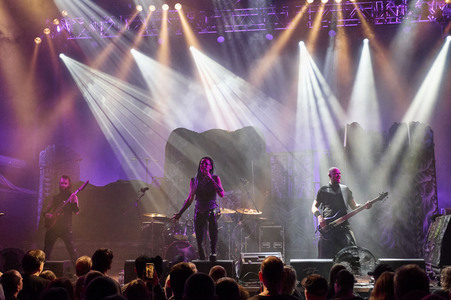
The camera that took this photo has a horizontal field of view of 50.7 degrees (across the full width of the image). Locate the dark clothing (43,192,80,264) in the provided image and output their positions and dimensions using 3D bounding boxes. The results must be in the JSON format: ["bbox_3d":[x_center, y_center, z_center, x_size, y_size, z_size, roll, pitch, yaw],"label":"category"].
[{"bbox_3d":[-2.655,1.319,7.700,0.580,1.360,0.420,2,-9,-11],"label":"dark clothing"}]

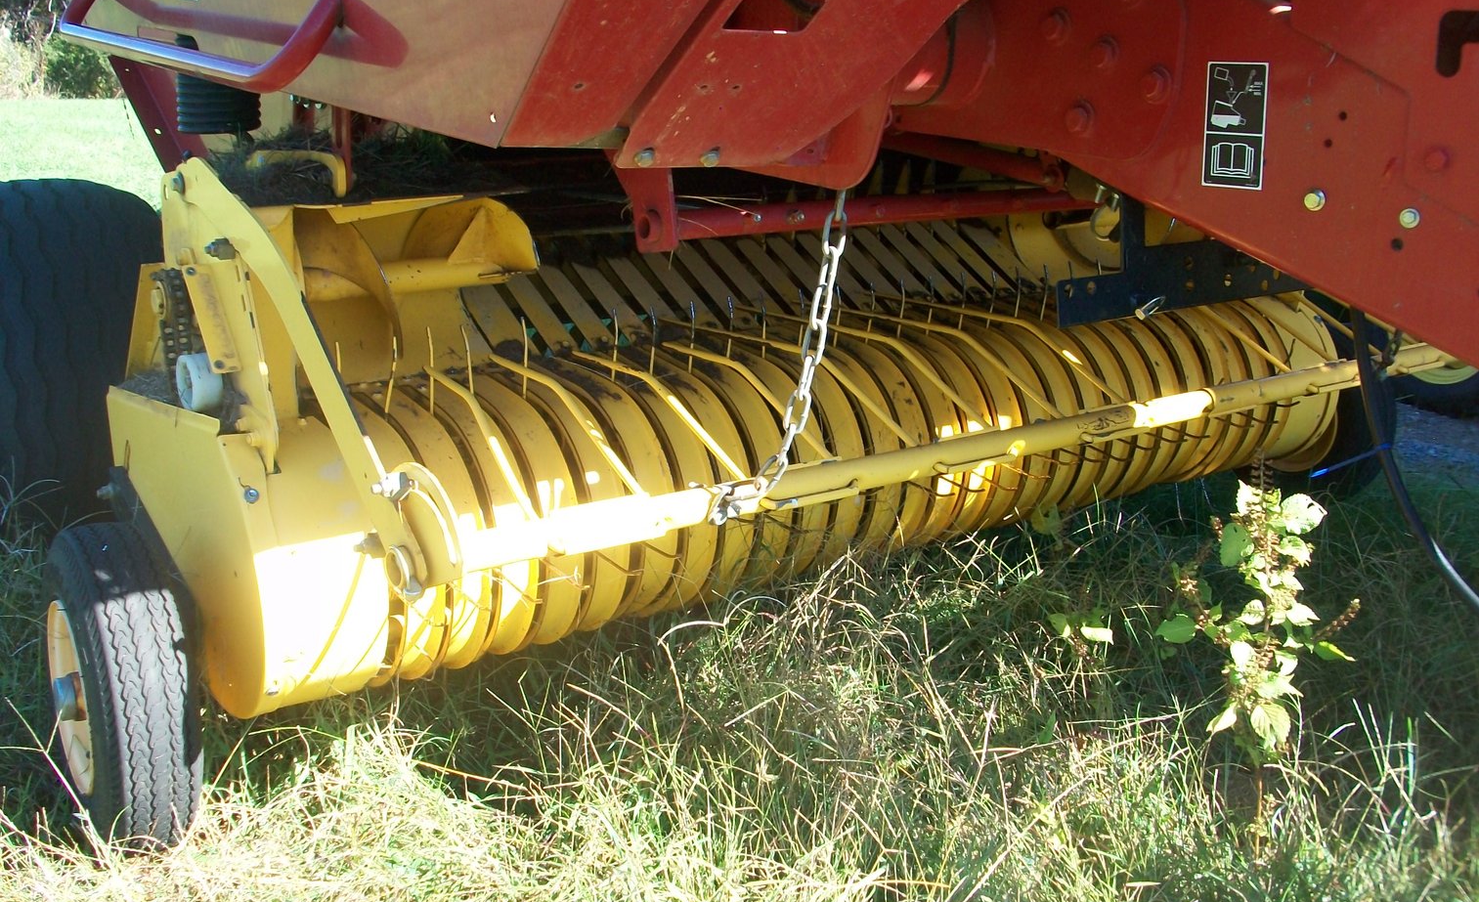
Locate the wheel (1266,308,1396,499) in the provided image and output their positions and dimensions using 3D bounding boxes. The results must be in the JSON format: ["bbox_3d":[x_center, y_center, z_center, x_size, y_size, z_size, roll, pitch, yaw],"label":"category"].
[{"bbox_3d":[1.171,-0.080,3.060,0.110,0.405,0.405,-10,18,-35],"label":"wheel"}]

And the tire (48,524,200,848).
[{"bbox_3d":[-0.748,0.286,1.753,0.110,0.400,0.400,-10,18,-35],"label":"tire"}]

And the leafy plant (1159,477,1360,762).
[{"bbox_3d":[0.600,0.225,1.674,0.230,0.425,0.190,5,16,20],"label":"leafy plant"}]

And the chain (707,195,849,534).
[{"bbox_3d":[0.043,-0.109,1.651,0.163,0.393,0.050,-6,16,-20],"label":"chain"}]

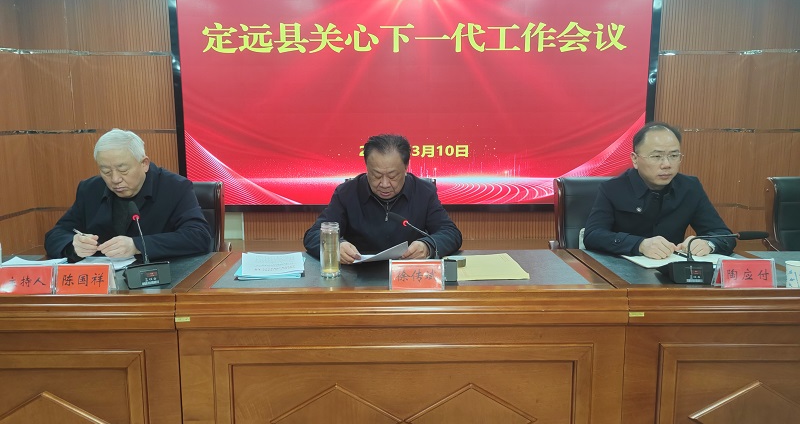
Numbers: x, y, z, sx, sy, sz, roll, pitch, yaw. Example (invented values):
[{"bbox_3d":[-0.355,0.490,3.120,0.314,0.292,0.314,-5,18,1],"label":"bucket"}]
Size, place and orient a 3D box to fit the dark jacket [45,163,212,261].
[{"bbox_3d":[-1.049,0.123,2.559,0.618,0.639,0.577,0,8,0],"label":"dark jacket"}]

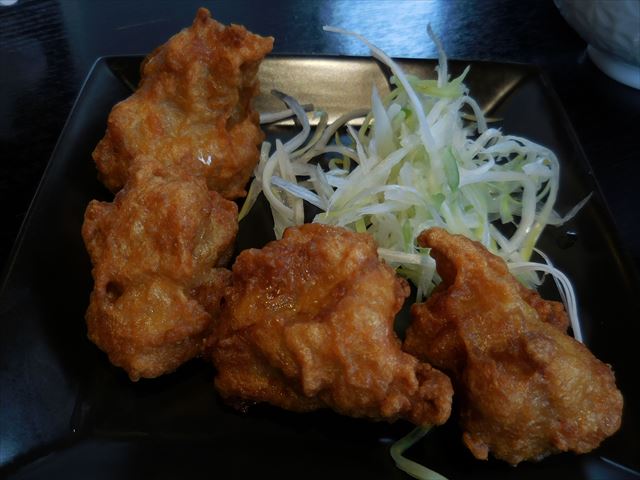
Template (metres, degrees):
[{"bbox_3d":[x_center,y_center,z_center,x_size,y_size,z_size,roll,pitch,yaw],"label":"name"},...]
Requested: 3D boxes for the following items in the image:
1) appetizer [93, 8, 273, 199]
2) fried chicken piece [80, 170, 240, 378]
[{"bbox_3d":[-0.048,-0.048,0.238,0.055,0.047,0.080,15,53,10],"label":"appetizer"},{"bbox_3d":[-0.052,0.009,0.207,0.048,0.039,0.072,-1,52,-2],"label":"fried chicken piece"}]

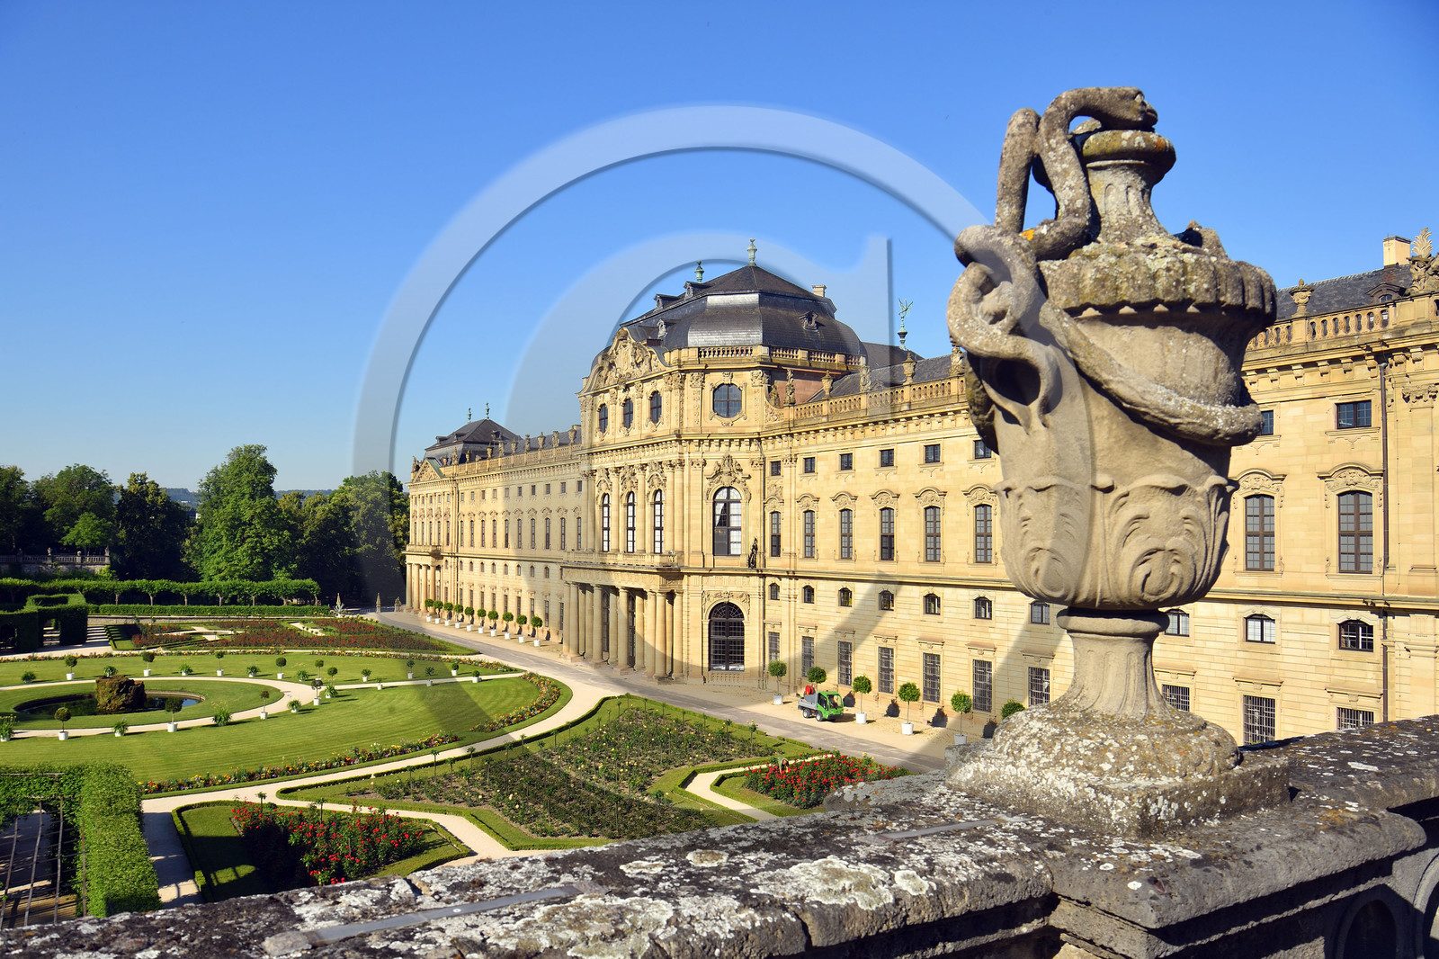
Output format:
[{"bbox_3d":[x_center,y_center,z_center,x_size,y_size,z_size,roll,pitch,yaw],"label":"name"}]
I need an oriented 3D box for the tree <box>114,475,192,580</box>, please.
[{"bbox_3d":[-89.730,9.410,176.250,10.920,21.000,10.590,3,-4,-27],"label":"tree"}]

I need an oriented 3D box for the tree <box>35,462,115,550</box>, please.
[{"bbox_3d":[-102.690,5.380,177.380,11.590,15.790,11.240,3,-4,-30],"label":"tree"}]

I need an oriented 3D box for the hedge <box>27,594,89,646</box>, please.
[{"bbox_3d":[-71.520,15.050,120.920,5.200,3.860,24.000,3,-4,-30],"label":"hedge"}]

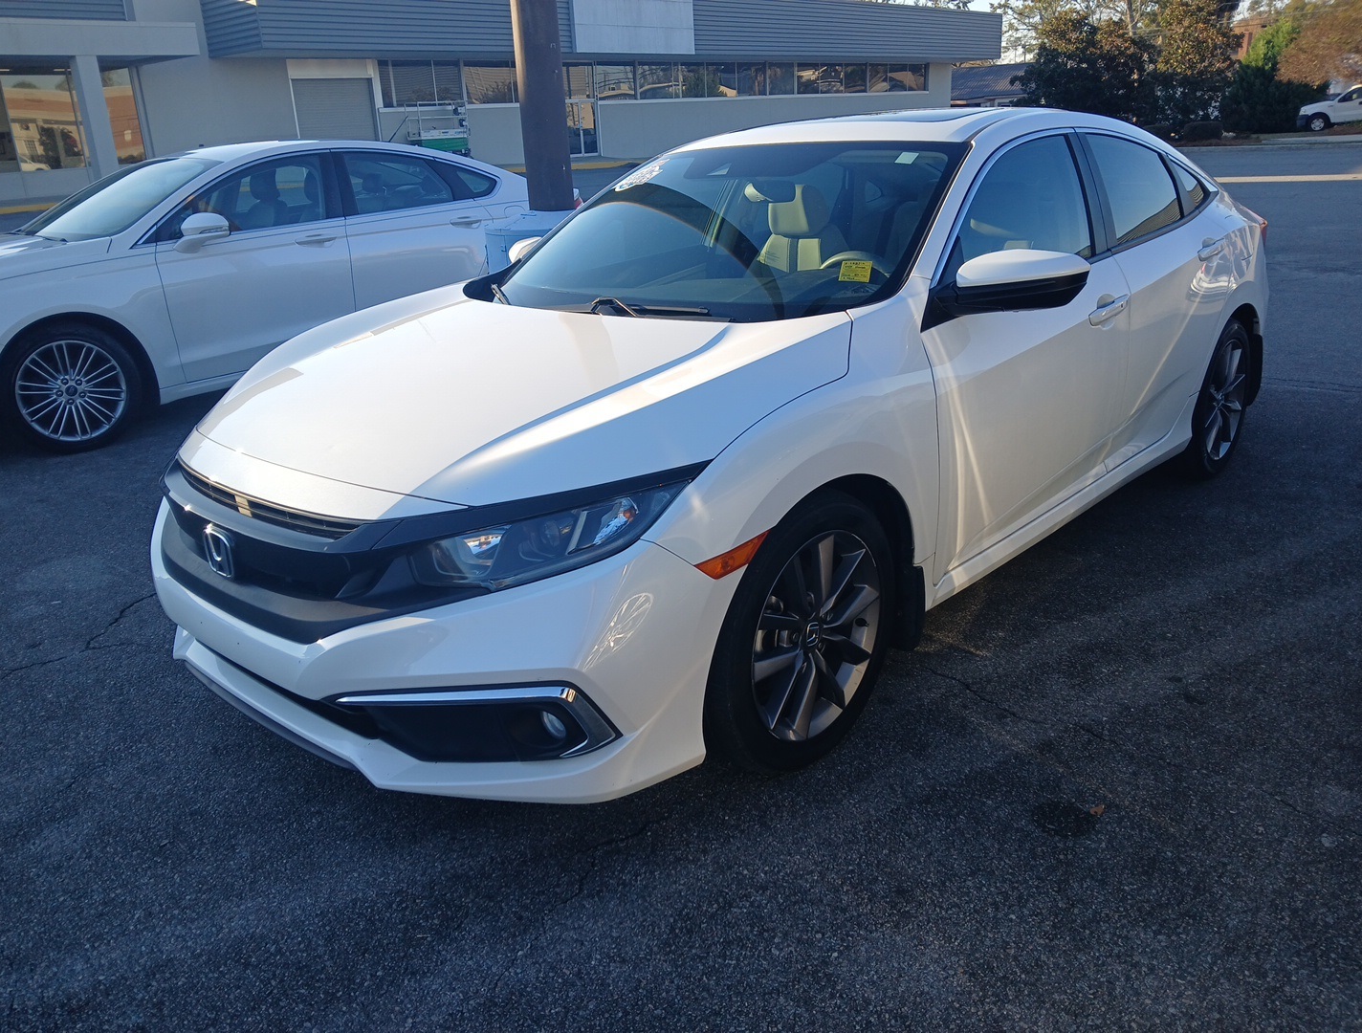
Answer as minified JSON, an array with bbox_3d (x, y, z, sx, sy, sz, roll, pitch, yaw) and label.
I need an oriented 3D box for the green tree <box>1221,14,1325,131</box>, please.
[{"bbox_3d":[28.344,-21.239,49.500,4.400,5.200,4.400,7,21,27],"label":"green tree"}]

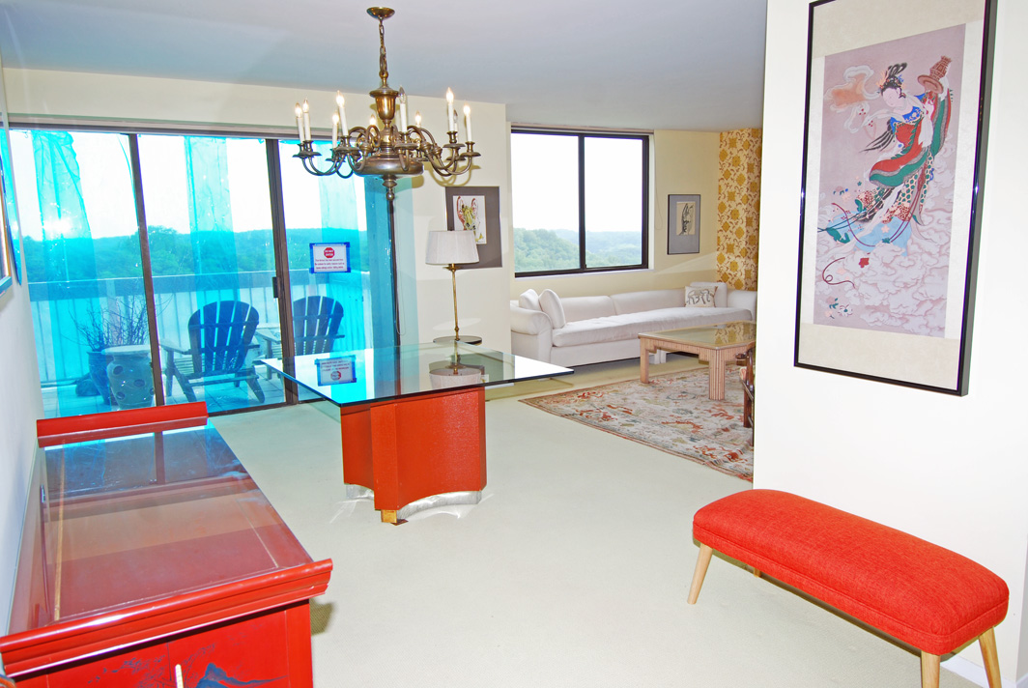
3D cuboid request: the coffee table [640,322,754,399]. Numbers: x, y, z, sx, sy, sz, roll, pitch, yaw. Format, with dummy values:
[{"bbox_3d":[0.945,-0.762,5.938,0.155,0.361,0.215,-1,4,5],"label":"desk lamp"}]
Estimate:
[{"bbox_3d":[1.992,0.115,6.543,1.438,0.423,1.029,-7,10,-30],"label":"coffee table"}]

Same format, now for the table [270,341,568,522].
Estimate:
[{"bbox_3d":[-0.534,0.469,3.772,1.184,0.725,1.218,-7,10,-30],"label":"table"}]

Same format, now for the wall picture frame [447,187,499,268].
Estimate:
[{"bbox_3d":[-0.358,-1.075,6.623,0.563,0.740,0.025,-7,10,-30],"label":"wall picture frame"}]

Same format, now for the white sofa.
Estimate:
[{"bbox_3d":[1.284,-0.197,7.705,3.032,0.705,1.001,-7,10,-30],"label":"white sofa"}]

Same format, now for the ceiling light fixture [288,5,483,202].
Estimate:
[{"bbox_3d":[-0.680,-1.270,3.832,1.007,0.981,1.007,-7,10,-30],"label":"ceiling light fixture"}]

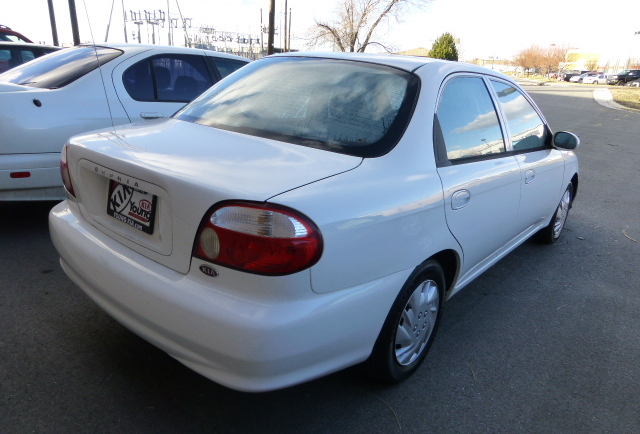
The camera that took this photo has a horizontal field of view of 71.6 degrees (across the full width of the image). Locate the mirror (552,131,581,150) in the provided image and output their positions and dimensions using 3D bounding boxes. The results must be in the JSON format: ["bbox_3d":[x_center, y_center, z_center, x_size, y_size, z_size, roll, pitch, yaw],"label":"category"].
[{"bbox_3d":[1.682,-0.535,3.023,0.175,0.115,0.120,18,23,37],"label":"mirror"}]

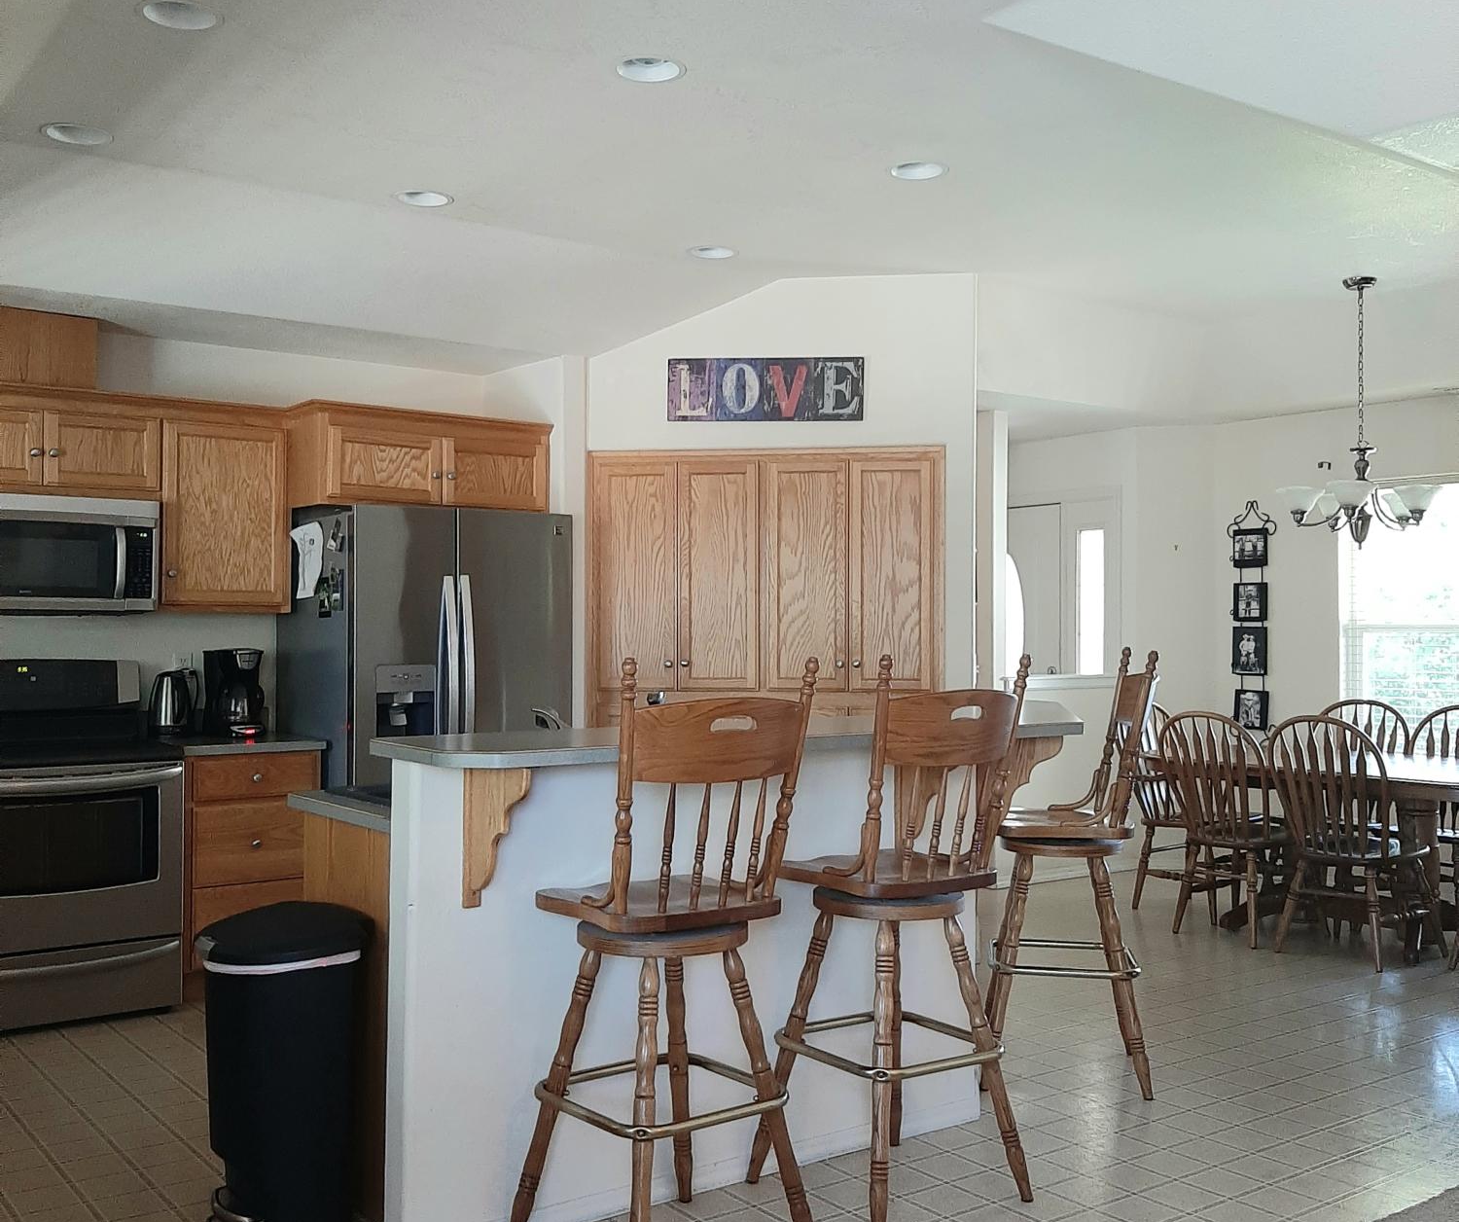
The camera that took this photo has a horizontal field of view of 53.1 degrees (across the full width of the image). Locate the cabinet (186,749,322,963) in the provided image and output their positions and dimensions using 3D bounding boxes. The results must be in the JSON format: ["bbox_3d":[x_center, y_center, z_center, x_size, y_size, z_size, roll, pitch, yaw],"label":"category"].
[{"bbox_3d":[-1.884,0.952,5.478,0.495,0.875,0.625,1,-1,-37],"label":"cabinet"}]

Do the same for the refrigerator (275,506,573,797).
[{"bbox_3d":[-1.207,0.510,5.808,0.910,1.770,0.840,1,-1,-37],"label":"refrigerator"}]

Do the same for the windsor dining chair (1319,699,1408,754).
[{"bbox_3d":[2.810,0.918,6.846,0.600,0.990,0.490,1,-1,-37],"label":"windsor dining chair"}]

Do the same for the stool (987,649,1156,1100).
[{"bbox_3d":[0.996,0.745,4.358,0.520,1.250,0.485,0,-1,8],"label":"stool"}]

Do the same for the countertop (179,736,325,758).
[{"bbox_3d":[-1.874,0.497,5.478,0.520,0.039,0.650,1,-1,-37],"label":"countertop"}]

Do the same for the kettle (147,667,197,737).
[{"bbox_3d":[-2.099,0.352,5.500,0.205,0.255,0.155,0,-1,15],"label":"kettle"}]

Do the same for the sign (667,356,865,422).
[{"bbox_3d":[0.149,-0.890,5.880,0.785,0.257,0.030,0,-1,7],"label":"sign"}]

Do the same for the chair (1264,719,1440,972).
[{"bbox_3d":[2.573,0.922,5.994,0.580,0.990,0.480,1,-1,-36],"label":"chair"}]

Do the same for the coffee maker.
[{"bbox_3d":[-1.896,0.313,5.600,0.185,0.340,0.240,1,-2,-40],"label":"coffee maker"}]

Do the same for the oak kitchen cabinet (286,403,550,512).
[{"bbox_3d":[-1.313,-0.579,5.922,1.020,0.370,0.640,1,-1,-37],"label":"oak kitchen cabinet"}]

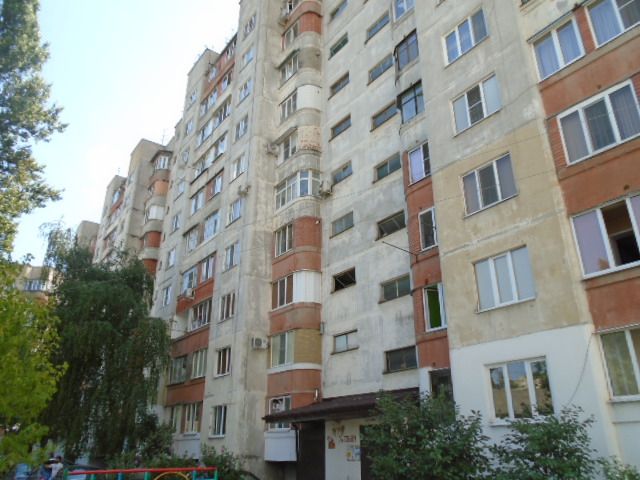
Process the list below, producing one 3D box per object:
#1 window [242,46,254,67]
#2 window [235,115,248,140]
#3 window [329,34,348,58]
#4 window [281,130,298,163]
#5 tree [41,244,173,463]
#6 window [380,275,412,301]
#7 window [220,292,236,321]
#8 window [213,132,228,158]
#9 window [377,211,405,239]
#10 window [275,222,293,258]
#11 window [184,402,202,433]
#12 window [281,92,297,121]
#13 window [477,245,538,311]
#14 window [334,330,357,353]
[{"bbox_3d":[-4.883,-12.232,32.444,0.170,1.277,1.589,17,-29,-34],"label":"window"},{"bbox_3d":[-4.866,-6.919,29.668,0.170,1.319,1.452,17,-29,-34],"label":"window"},{"bbox_3d":[1.173,-11.276,28.239,0.154,0.840,1.640,17,-29,-35],"label":"window"},{"bbox_3d":[-1.709,-5.188,27.181,0.160,1.434,1.818,17,-28,-34],"label":"window"},{"bbox_3d":[-9.977,5.597,24.439,5.800,11.300,5.800,17,-29,-35],"label":"tree"},{"bbox_3d":[3.016,1.951,19.171,0.170,0.800,1.620,17,-29,-34],"label":"window"},{"bbox_3d":[-4.830,3.549,25.463,0.160,1.283,1.616,17,-28,-34],"label":"window"},{"bbox_3d":[-6.709,-6.163,32.420,0.154,1.384,1.896,17,-29,-35],"label":"window"},{"bbox_3d":[3.086,-0.659,20.746,0.170,0.762,1.611,17,-29,-34],"label":"window"},{"bbox_3d":[-1.822,0.000,25.301,0.170,1.420,1.647,17,-29,-34],"label":"window"},{"bbox_3d":[-6.682,9.338,25.296,0.170,1.477,2.068,17,-29,-34],"label":"window"},{"bbox_3d":[-1.840,-7.950,28.929,0.150,1.542,1.715,17,-29,-34],"label":"window"},{"bbox_3d":[4.835,1.085,12.662,0.160,1.404,1.667,17,-28,-34],"label":"window"},{"bbox_3d":[1.169,4.470,21.015,0.150,0.763,1.639,17,-29,-34],"label":"window"}]

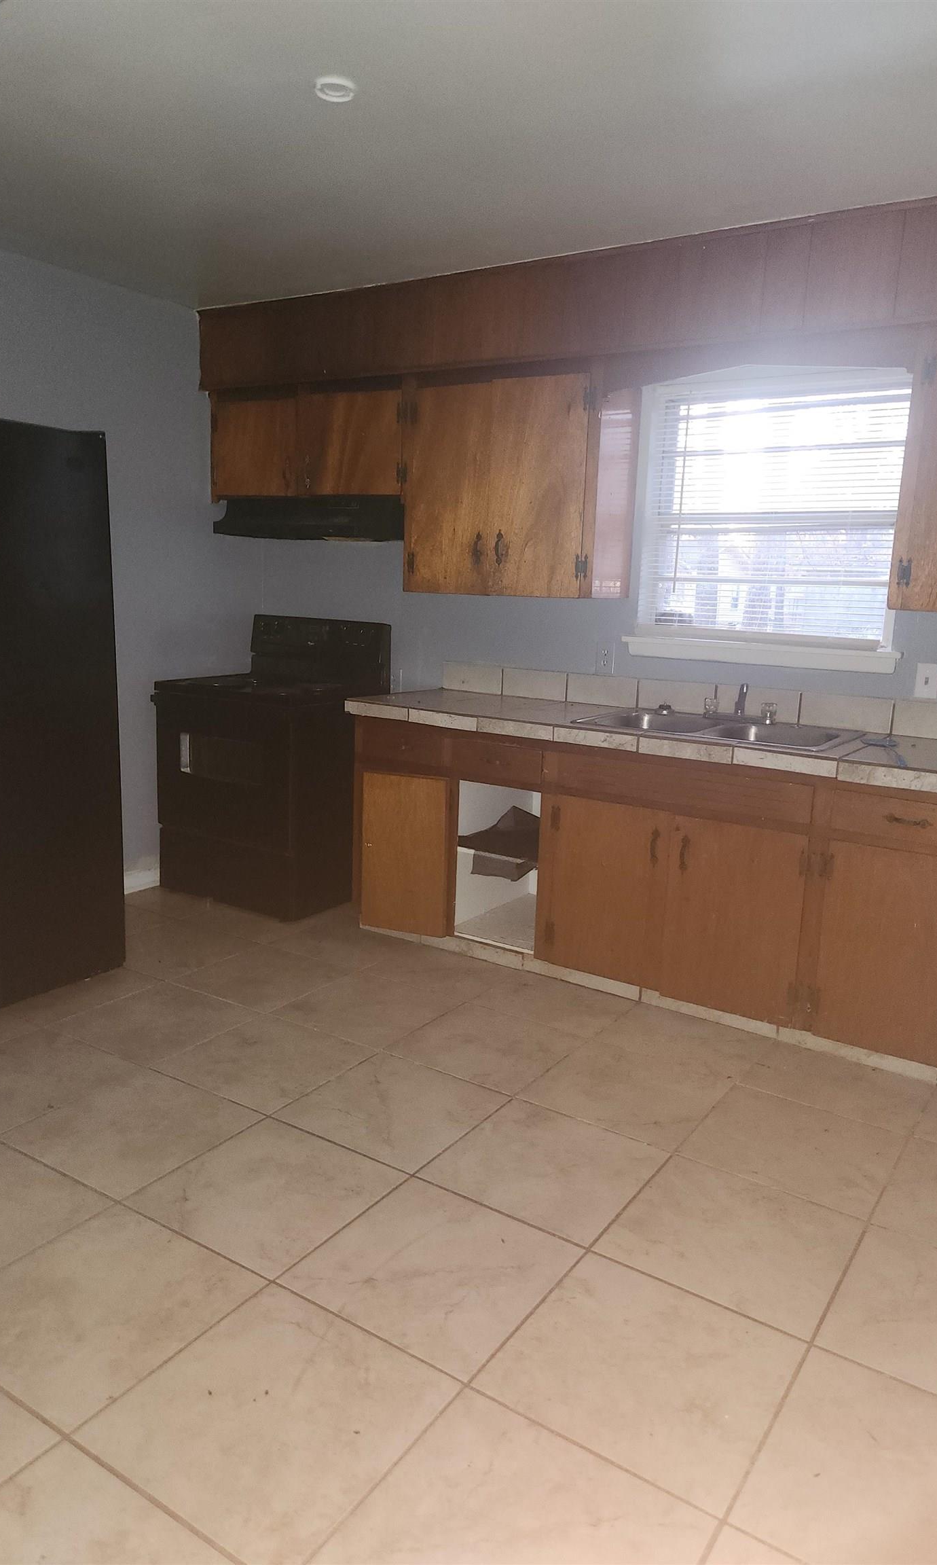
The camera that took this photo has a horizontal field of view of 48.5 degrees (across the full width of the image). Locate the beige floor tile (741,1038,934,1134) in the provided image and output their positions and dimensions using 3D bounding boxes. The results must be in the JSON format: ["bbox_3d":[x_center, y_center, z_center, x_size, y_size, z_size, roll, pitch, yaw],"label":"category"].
[{"bbox_3d":[1.053,0.862,2.967,0.459,0.010,0.341,9,13,33],"label":"beige floor tile"}]

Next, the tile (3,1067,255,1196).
[{"bbox_3d":[-0.821,0.852,2.558,0.447,0.010,0.447,9,13,33],"label":"tile"}]

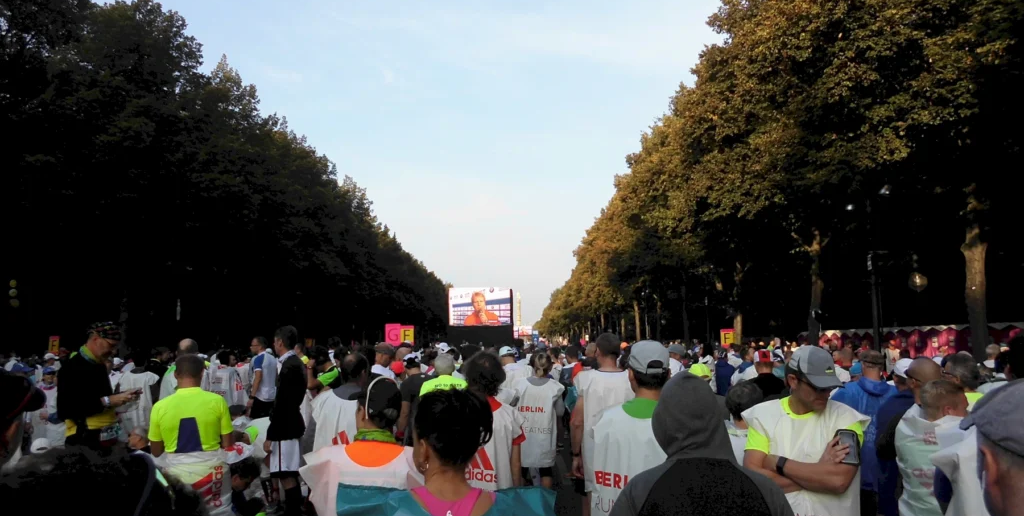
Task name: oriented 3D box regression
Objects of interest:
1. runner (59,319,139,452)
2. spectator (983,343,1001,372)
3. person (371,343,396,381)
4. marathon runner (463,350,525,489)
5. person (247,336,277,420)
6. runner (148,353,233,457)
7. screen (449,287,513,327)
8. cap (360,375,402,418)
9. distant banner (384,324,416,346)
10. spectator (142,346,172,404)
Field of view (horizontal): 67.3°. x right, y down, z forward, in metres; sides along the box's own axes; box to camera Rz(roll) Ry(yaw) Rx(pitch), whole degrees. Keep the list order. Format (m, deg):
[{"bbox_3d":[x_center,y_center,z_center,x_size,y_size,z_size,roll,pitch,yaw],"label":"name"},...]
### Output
[{"bbox_3d":[-2.767,1.334,5.135,0.520,1.830,0.500,1,-6,-6],"label":"runner"},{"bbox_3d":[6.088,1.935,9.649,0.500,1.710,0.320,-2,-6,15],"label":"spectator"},{"bbox_3d":[-1.246,1.680,7.363,0.500,1.730,0.320,-6,-9,45],"label":"person"},{"bbox_3d":[-0.164,1.390,4.477,0.520,1.690,0.330,0,-6,0],"label":"marathon runner"},{"bbox_3d":[-2.766,1.745,8.561,0.330,1.760,0.480,-1,-6,13],"label":"person"},{"bbox_3d":[-1.928,1.374,4.628,0.540,1.650,0.400,2,-7,-19],"label":"runner"},{"bbox_3d":[-3.683,5.642,89.922,7.400,4.600,0.700,1,-6,-7],"label":"screen"},{"bbox_3d":[-0.620,0.655,3.650,0.180,0.160,0.270,6,-3,-43],"label":"cap"},{"bbox_3d":[-5.509,3.829,38.000,1.550,1.100,0.100,0,-6,0],"label":"distant banner"},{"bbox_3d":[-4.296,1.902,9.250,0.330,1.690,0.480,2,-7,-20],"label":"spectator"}]

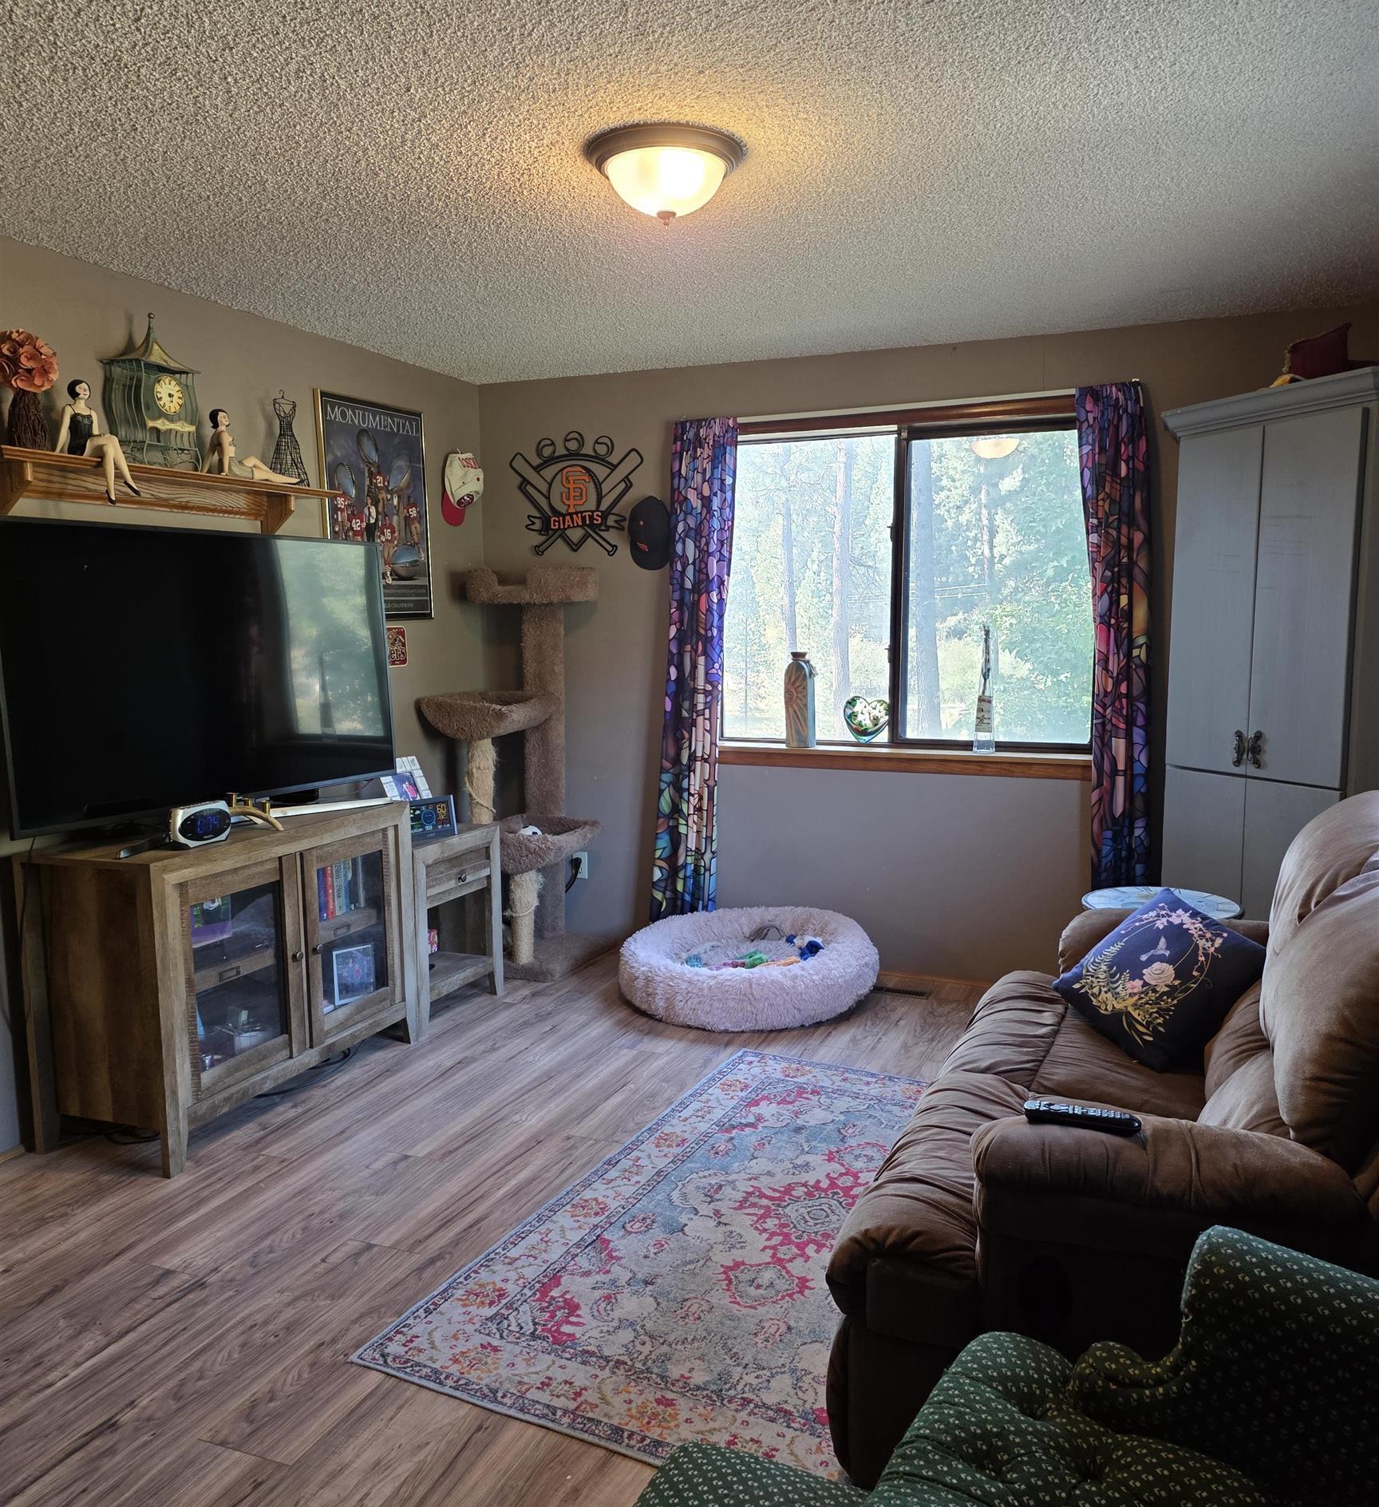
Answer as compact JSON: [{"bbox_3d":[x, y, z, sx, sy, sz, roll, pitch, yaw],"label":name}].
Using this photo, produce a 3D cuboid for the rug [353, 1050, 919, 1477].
[{"bbox_3d":[0.303,1.085,2.890,1.196,0.010,1.848,3,7,26],"label":"rug"}]

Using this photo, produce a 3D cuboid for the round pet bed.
[{"bbox_3d":[0.220,0.777,4.509,0.948,0.251,0.948,0,7,0],"label":"round pet bed"}]

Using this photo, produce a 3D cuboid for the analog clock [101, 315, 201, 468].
[{"bbox_3d":[-1.503,-1.010,3.435,0.159,0.436,0.198,2,7,22],"label":"analog clock"}]

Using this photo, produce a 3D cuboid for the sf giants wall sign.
[{"bbox_3d":[-0.462,-1.059,4.988,0.605,0.498,0.024,2,7,22],"label":"sf giants wall sign"}]

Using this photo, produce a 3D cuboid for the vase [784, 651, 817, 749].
[{"bbox_3d":[0.431,-0.210,4.759,0.101,0.371,0.092,2,7,22],"label":"vase"}]

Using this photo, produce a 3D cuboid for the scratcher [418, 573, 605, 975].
[{"bbox_3d":[-0.656,0.070,4.865,0.722,1.585,0.637,2,7,22],"label":"scratcher"}]

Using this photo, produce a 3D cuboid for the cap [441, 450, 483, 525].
[{"bbox_3d":[-0.914,-1.062,4.921,0.126,0.275,0.169,2,7,22],"label":"cap"}]

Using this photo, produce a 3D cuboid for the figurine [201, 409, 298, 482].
[{"bbox_3d":[-1.345,-0.935,3.776,0.110,0.205,0.396,2,7,22],"label":"figurine"}]

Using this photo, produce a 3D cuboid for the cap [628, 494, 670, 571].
[{"bbox_3d":[-0.153,-0.871,4.822,0.177,0.276,0.120,2,7,22],"label":"cap"}]

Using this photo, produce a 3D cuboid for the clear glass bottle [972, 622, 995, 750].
[{"bbox_3d":[1.061,-0.232,4.383,0.080,0.461,0.080,2,7,23],"label":"clear glass bottle"}]

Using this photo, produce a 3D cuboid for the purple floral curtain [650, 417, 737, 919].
[{"bbox_3d":[0.014,-0.252,4.829,0.352,2.099,0.106,2,7,22],"label":"purple floral curtain"}]

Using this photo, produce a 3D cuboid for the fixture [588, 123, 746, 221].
[{"bbox_3d":[-0.050,-1.174,2.531,0.333,0.144,0.333,0,7,0],"label":"fixture"}]

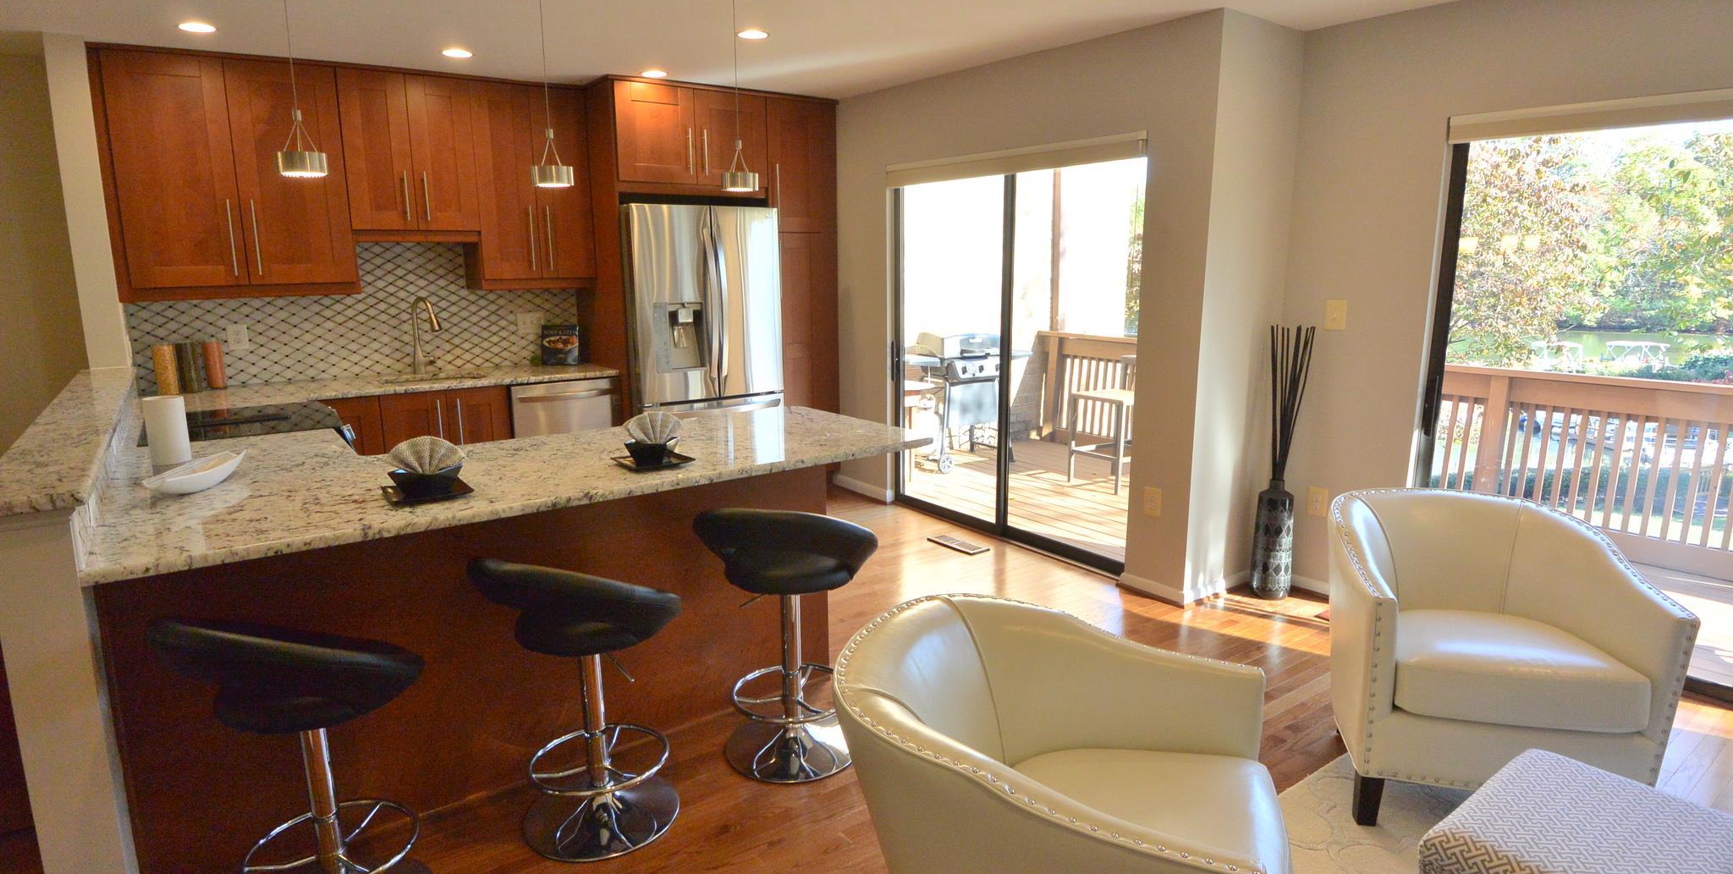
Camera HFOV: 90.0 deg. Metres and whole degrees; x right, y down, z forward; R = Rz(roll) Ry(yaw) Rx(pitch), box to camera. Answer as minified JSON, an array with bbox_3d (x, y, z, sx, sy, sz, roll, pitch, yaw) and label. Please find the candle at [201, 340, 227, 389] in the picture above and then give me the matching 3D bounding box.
[{"bbox_3d":[-3.160,-0.345,4.207,0.078,0.225,0.078,-8,14,-35],"label":"candle"}]

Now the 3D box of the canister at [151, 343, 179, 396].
[{"bbox_3d":[-3.226,-0.307,3.990,0.082,0.222,0.082,-8,14,-37],"label":"canister"}]

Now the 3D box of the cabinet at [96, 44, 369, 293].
[{"bbox_3d":[-2.956,-1.198,4.062,0.940,1.075,0.340,-8,14,-35],"label":"cabinet"}]

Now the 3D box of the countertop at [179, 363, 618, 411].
[{"bbox_3d":[-2.389,-0.268,4.444,2.130,0.040,0.655,-8,14,-35],"label":"countertop"}]

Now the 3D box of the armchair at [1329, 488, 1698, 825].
[{"bbox_3d":[1.717,0.605,2.523,0.697,0.773,0.707,2,12,13],"label":"armchair"}]

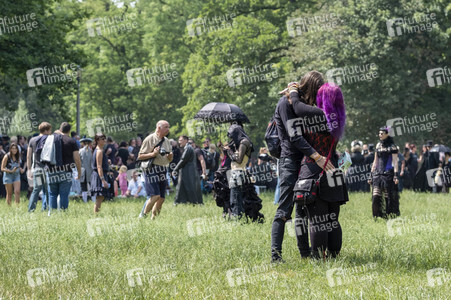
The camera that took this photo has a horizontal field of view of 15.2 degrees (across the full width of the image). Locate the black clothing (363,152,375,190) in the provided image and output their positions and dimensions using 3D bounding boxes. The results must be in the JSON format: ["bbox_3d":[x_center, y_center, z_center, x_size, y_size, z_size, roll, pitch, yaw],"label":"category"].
[{"bbox_3d":[4.925,0.755,58.000,0.500,1.338,0.380,0,-1,-24],"label":"black clothing"}]

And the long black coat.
[{"bbox_3d":[-0.978,0.643,43.500,0.720,1.570,0.550,0,-1,-9],"label":"long black coat"}]

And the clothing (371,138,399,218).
[{"bbox_3d":[2.921,0.532,31.000,0.520,1.486,0.400,0,-1,18],"label":"clothing"}]

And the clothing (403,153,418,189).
[{"bbox_3d":[6.310,0.710,57.500,0.350,1.250,0.470,0,-1,20],"label":"clothing"}]

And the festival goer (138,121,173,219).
[{"bbox_3d":[-1.237,0.359,30.000,0.580,1.766,0.520,1,-1,-43],"label":"festival goer"}]

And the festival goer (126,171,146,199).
[{"bbox_3d":[-2.671,1.041,51.000,0.620,0.845,0.650,0,-1,-32],"label":"festival goer"}]

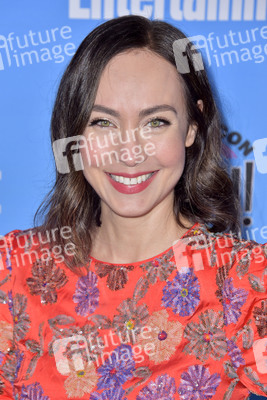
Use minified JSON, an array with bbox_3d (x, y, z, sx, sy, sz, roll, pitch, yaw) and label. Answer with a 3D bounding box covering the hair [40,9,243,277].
[{"bbox_3d":[0.004,-0.071,2.120,0.258,0.325,0.230,0,2,0],"label":"hair"}]

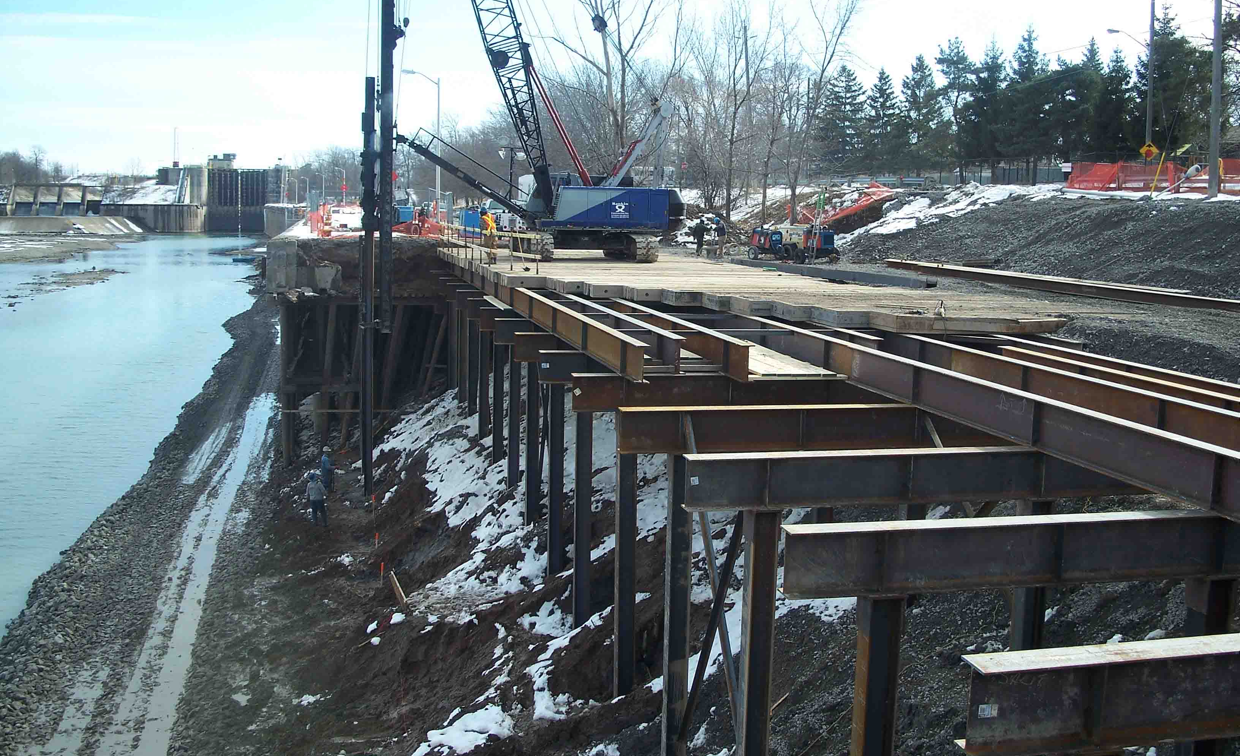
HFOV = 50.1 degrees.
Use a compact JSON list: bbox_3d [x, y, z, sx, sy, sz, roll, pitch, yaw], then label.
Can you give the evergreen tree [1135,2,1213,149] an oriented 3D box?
[{"bbox_3d":[33.405,-17.318,80.000,4.600,9.714,4.600,5,9,25],"label":"evergreen tree"}]

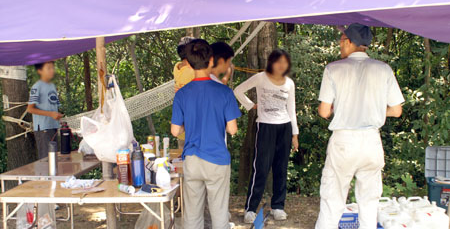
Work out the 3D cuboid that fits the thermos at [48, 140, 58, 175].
[{"bbox_3d":[-1.356,0.347,4.140,0.068,0.268,0.068,0,5,0],"label":"thermos"}]

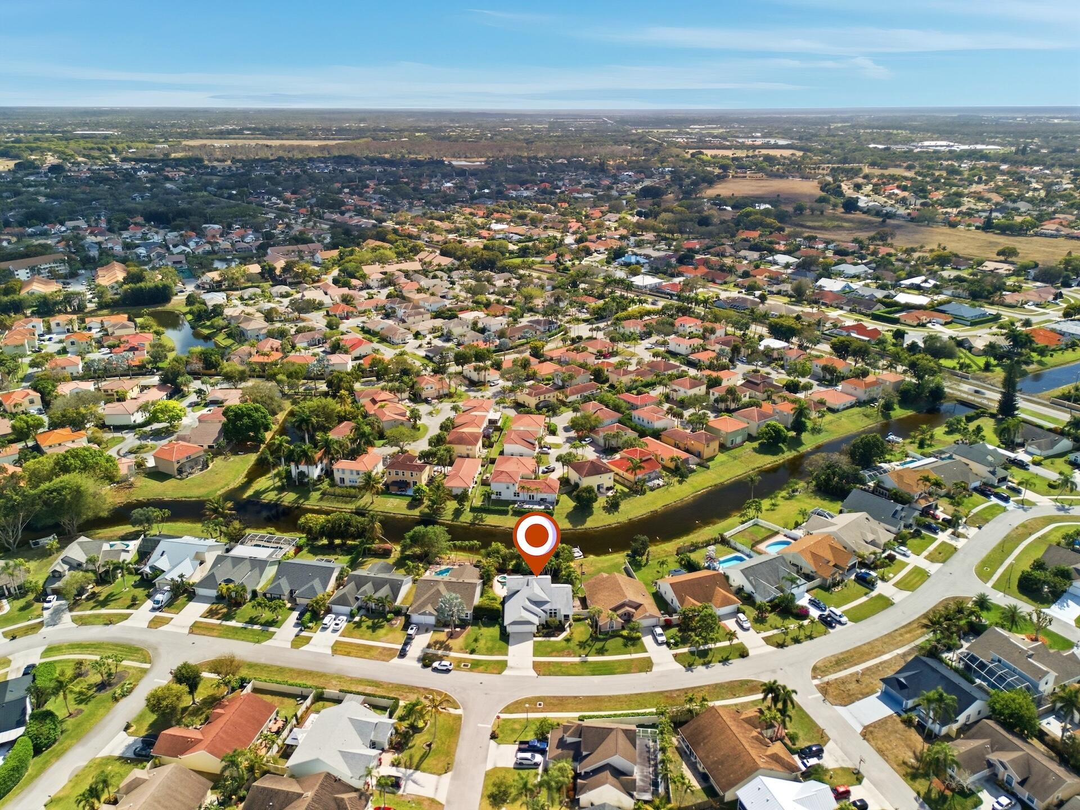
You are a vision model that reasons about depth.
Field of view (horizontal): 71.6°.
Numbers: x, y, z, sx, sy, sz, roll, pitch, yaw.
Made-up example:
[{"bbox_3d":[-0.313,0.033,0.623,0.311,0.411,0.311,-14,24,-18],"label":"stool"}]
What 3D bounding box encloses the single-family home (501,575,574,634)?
[{"bbox_3d":[-0.200,47.370,182.280,16.200,6.500,18.400,0,22,0],"label":"single-family home"}]

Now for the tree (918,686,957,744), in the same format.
[{"bbox_3d":[75.900,59.870,144.740,7.200,11.200,6.800,0,22,0],"label":"tree"}]

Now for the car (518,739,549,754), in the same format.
[{"bbox_3d":[-1.350,65.440,143.360,5.750,1.880,2.000,0,22,0],"label":"car"}]

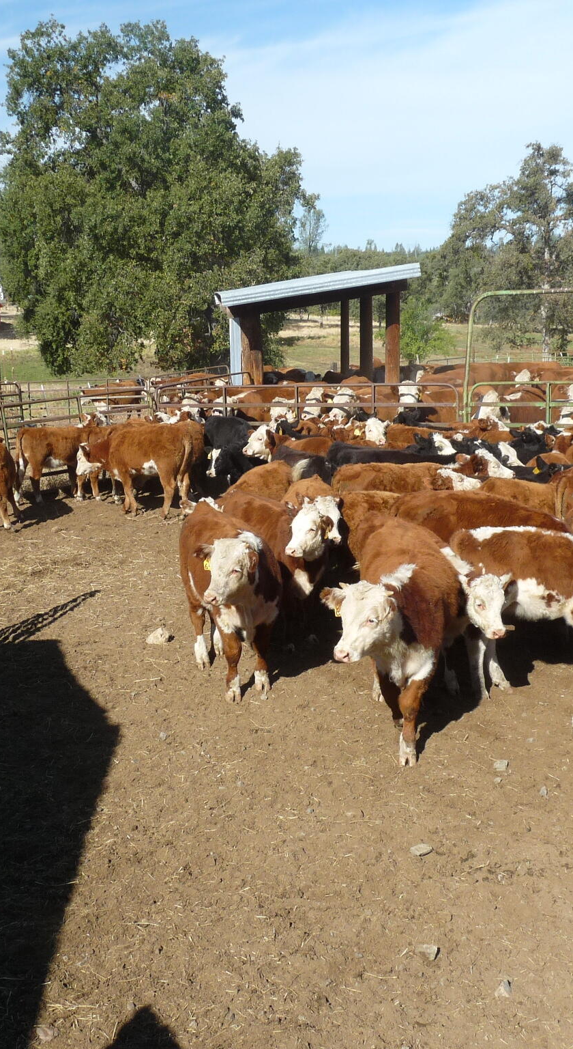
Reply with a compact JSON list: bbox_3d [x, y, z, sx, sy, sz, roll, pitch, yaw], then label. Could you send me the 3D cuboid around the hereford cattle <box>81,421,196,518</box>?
[{"bbox_3d":[-1.880,-0.738,13.800,1.500,1.180,0.520,6,13,28],"label":"hereford cattle"}]

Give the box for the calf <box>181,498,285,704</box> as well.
[{"bbox_3d":[-0.450,0.547,8.141,0.500,1.120,1.650,-3,11,-16],"label":"calf"}]

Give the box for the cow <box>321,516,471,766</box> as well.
[{"bbox_3d":[0.720,0.685,7.200,0.800,1.170,1.750,0,11,-2],"label":"cow"}]

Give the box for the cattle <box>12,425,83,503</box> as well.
[{"bbox_3d":[-2.850,-0.870,14.868,1.600,1.080,0.480,-6,13,-29],"label":"cattle"}]

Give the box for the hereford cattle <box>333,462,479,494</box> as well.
[{"bbox_3d":[1.200,-0.047,10.647,1.600,1.120,0.500,0,11,-2],"label":"hereford cattle"}]

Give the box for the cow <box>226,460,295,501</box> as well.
[{"bbox_3d":[-0.330,-0.008,10.502,0.500,1.100,1.550,5,12,24],"label":"cow"}]

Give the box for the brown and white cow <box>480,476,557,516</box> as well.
[{"bbox_3d":[2.550,0.061,10.261,1.600,1.060,0.500,1,11,5],"label":"brown and white cow"}]

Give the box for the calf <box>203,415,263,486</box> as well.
[{"bbox_3d":[-0.720,-0.821,14.521,0.550,1.120,1.550,2,11,10],"label":"calf"}]

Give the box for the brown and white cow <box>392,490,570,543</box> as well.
[{"bbox_3d":[1.730,0.362,8.750,1.750,1.150,0.520,6,13,29],"label":"brown and white cow"}]

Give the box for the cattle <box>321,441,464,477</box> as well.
[{"bbox_3d":[1.380,-0.273,11.775,1.750,1.120,0.520,3,12,15],"label":"cattle"}]

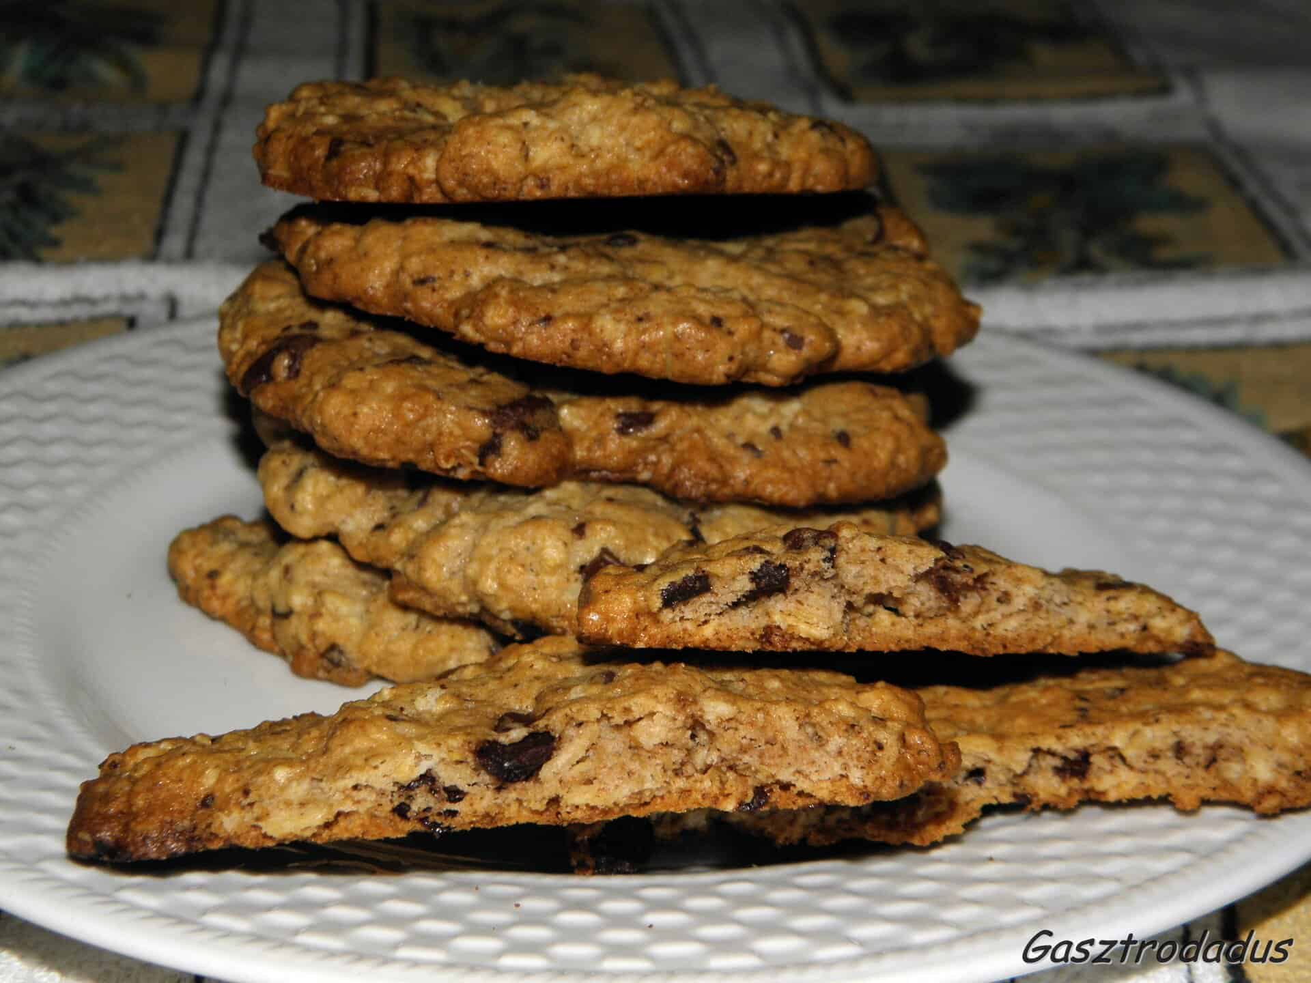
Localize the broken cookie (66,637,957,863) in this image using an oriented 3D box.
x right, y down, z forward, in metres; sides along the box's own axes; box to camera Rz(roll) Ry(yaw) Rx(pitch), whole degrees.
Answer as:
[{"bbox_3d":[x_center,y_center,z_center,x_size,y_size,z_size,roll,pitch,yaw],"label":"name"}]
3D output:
[{"bbox_3d":[-0.017,0.024,0.299,0.097,0.014,0.042,-4,18,-1],"label":"broken cookie"}]

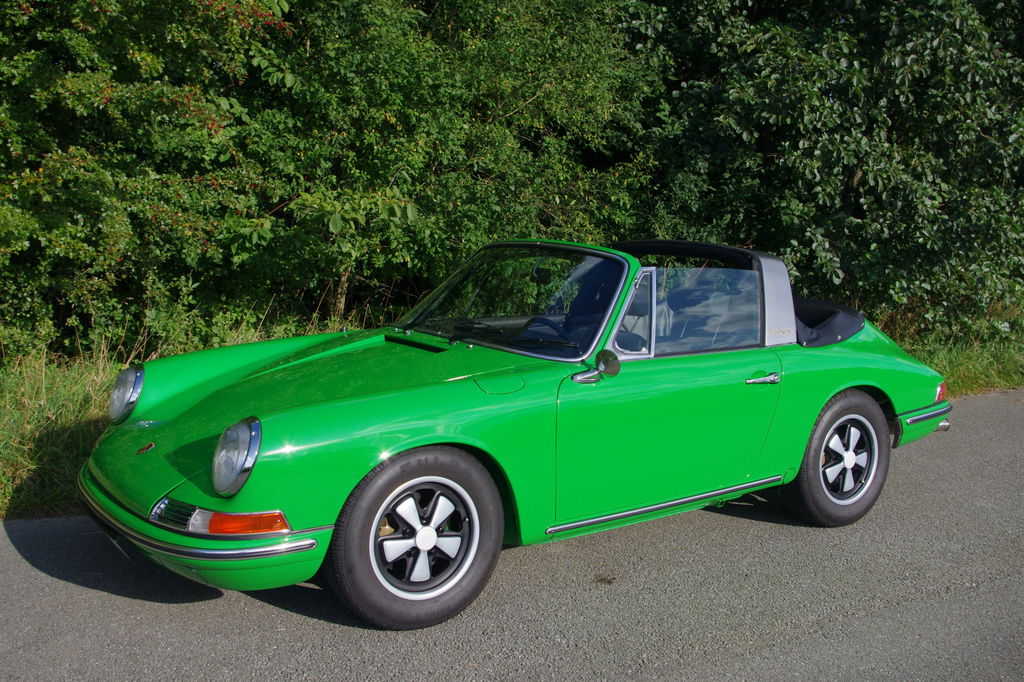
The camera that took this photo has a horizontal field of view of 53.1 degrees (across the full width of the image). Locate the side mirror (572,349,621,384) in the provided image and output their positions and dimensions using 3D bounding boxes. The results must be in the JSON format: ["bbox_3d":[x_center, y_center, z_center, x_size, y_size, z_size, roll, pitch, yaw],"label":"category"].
[{"bbox_3d":[0.306,0.091,3.661,0.120,0.130,0.150,6,8,37],"label":"side mirror"}]

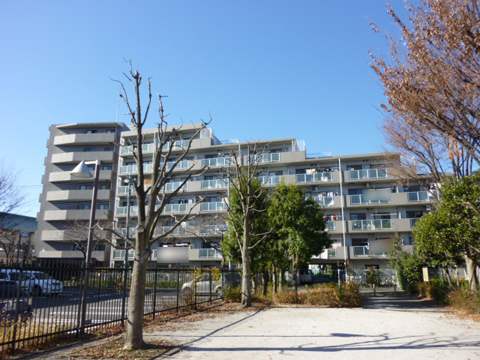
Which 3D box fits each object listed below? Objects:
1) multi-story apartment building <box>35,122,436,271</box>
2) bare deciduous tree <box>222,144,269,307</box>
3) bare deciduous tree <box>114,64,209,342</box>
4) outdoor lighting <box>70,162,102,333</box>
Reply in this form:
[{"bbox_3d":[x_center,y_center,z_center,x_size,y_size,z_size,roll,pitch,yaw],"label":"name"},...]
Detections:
[{"bbox_3d":[-2.111,2.505,49.853,53.800,23.400,14.000,-4,-14,16],"label":"multi-story apartment building"},{"bbox_3d":[0.302,2.182,18.592,2.500,8.590,2.600,0,-13,0],"label":"bare deciduous tree"},{"bbox_3d":[-2.088,0.299,8.528,2.560,6.990,2.400,0,-13,0],"label":"bare deciduous tree"},{"bbox_3d":[-4.550,1.771,9.763,1.000,4.760,0.720,-4,-14,16],"label":"outdoor lighting"}]

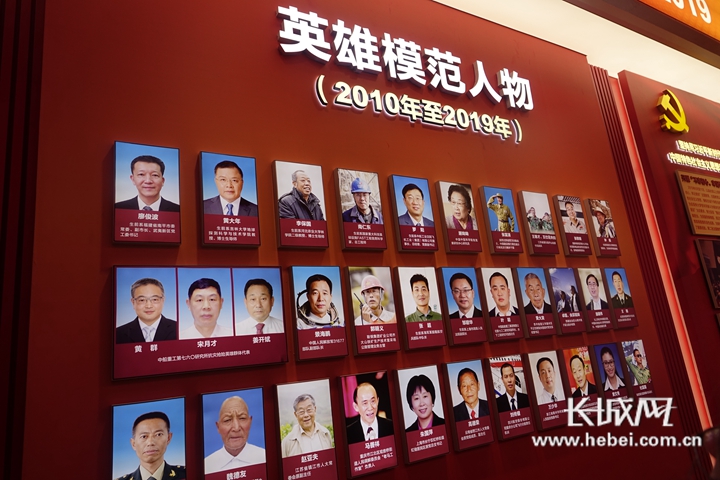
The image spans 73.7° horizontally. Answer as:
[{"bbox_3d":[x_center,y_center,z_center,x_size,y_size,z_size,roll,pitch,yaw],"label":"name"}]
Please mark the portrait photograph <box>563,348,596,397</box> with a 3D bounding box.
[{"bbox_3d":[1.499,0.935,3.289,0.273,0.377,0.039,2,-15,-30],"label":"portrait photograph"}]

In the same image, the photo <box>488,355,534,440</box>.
[{"bbox_3d":[0.979,1.014,3.122,0.286,0.490,0.036,2,-16,-30],"label":"photo"}]

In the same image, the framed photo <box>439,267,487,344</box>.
[{"bbox_3d":[0.669,0.424,3.118,0.286,0.490,0.036,2,-16,-30],"label":"framed photo"}]

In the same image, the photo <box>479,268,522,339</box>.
[{"bbox_3d":[0.969,0.436,3.292,0.286,0.490,0.036,2,-16,-30],"label":"photo"}]

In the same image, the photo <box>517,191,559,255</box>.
[{"bbox_3d":[1.287,-0.121,3.474,0.273,0.460,0.039,2,-15,-30],"label":"photo"}]

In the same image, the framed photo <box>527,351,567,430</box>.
[{"bbox_3d":[1.293,1.026,3.305,0.286,0.490,0.036,2,-16,-30],"label":"framed photo"}]

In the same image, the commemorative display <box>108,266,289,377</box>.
[{"bbox_3d":[-0.875,0.436,2.719,0.930,0.580,0.048,2,-16,-30],"label":"commemorative display"}]

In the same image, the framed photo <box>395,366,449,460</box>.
[{"bbox_3d":[0.330,0.929,2.604,0.273,0.460,0.039,2,-15,-30],"label":"framed photo"}]

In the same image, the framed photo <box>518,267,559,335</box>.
[{"bbox_3d":[1.263,0.447,3.463,0.286,0.490,0.036,2,-16,-30],"label":"framed photo"}]

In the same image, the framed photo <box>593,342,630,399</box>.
[{"bbox_3d":[1.797,0.986,3.449,0.273,0.460,0.039,2,-15,-30],"label":"framed photo"}]

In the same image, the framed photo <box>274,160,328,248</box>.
[{"bbox_3d":[-0.333,-0.194,2.711,0.286,0.490,0.036,2,-16,-30],"label":"framed photo"}]

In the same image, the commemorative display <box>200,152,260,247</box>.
[{"bbox_3d":[-0.800,-0.244,2.967,0.339,0.580,0.048,2,-16,-30],"label":"commemorative display"}]

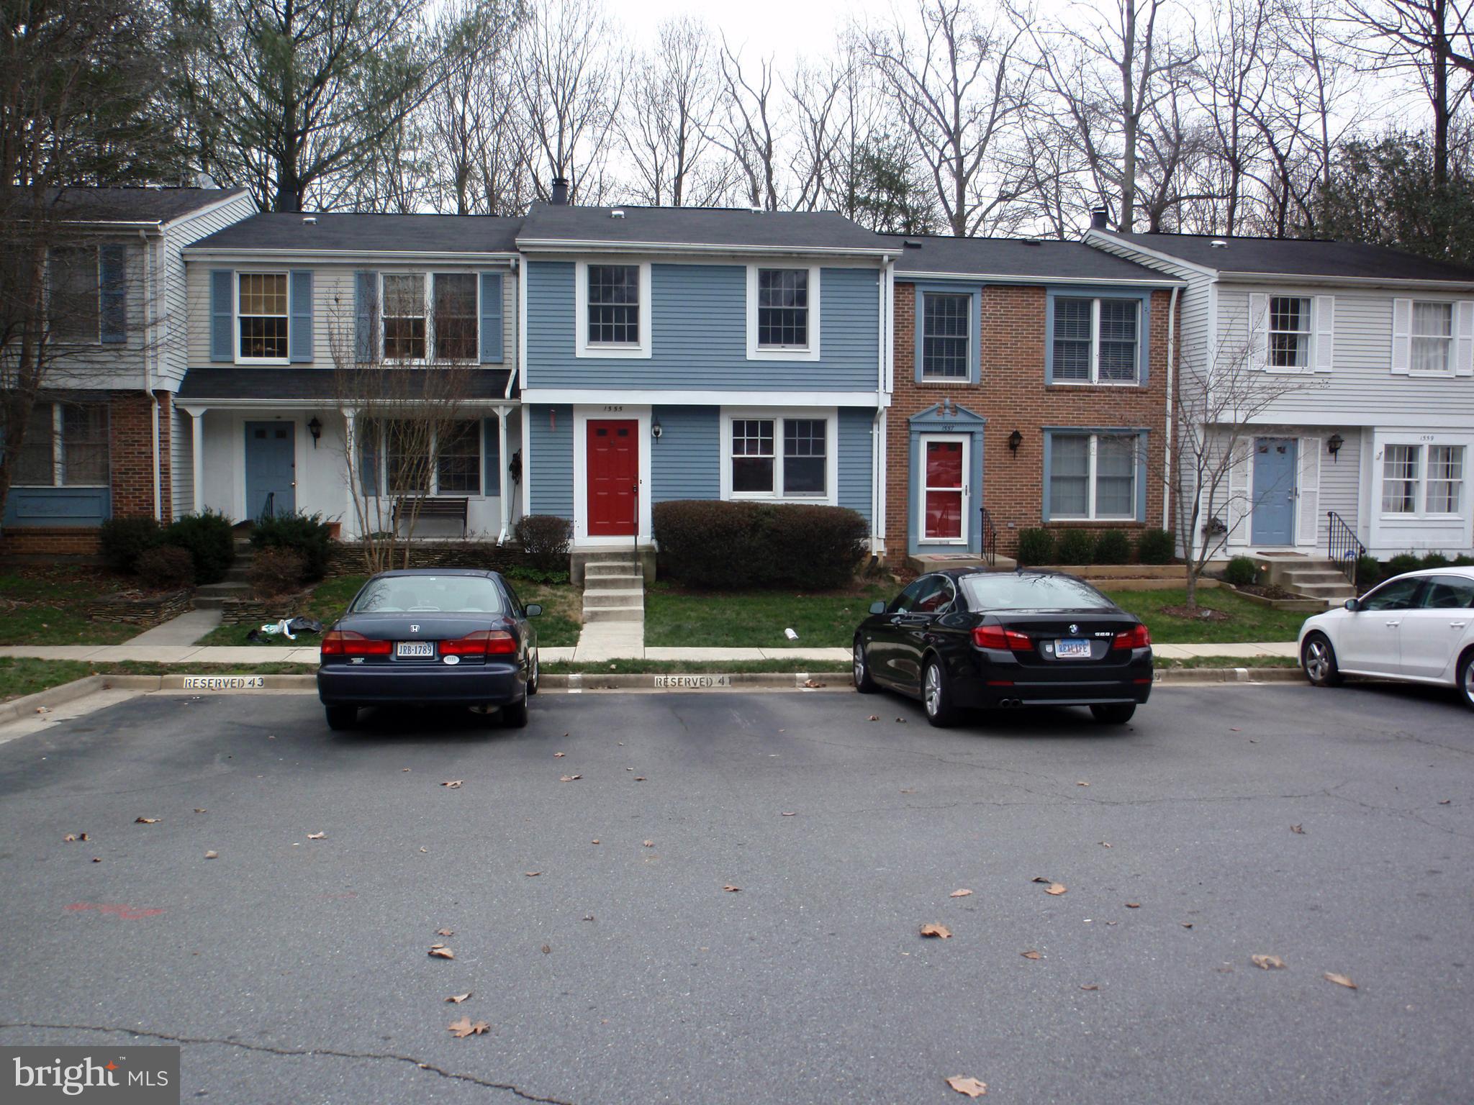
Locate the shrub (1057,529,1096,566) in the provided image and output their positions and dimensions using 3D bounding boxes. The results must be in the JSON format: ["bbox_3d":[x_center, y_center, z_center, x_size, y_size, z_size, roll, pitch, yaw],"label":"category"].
[{"bbox_3d":[6.229,-0.095,21.900,0.680,0.650,0.660,0,4,-5],"label":"shrub"}]

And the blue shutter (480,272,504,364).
[{"bbox_3d":[-4.307,-4.120,20.980,0.385,1.590,0.050,0,3,-6],"label":"blue shutter"}]

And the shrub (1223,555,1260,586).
[{"bbox_3d":[8.893,0.325,21.050,0.580,0.508,0.600,0,3,-6],"label":"shrub"}]

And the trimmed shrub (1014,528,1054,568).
[{"bbox_3d":[5.448,-0.090,21.850,0.705,0.728,0.720,0,3,-6],"label":"trimmed shrub"}]

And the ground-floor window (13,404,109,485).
[{"bbox_3d":[-11.286,-1.807,19.900,1.520,1.380,0.120,0,4,-5],"label":"ground-floor window"}]

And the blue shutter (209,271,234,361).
[{"bbox_3d":[-8.902,-4.093,20.620,0.390,1.590,0.050,0,4,-6],"label":"blue shutter"}]

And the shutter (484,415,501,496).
[{"bbox_3d":[-4.436,-1.748,21.800,0.370,1.430,0.050,0,4,-6],"label":"shutter"}]

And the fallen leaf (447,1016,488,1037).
[{"bbox_3d":[-0.871,1.536,3.860,0.135,0.022,0.125,0,-1,-6],"label":"fallen leaf"}]

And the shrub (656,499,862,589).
[{"bbox_3d":[0.330,-0.152,19.750,3.414,1.374,1.400,0,3,-6],"label":"shrub"}]

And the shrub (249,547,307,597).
[{"bbox_3d":[-6.735,0.279,17.500,0.800,0.720,0.780,0,4,-5],"label":"shrub"}]

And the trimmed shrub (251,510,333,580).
[{"bbox_3d":[-7.030,-0.105,18.900,1.270,1.104,1.200,0,3,-6],"label":"trimmed shrub"}]

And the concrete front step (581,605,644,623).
[{"bbox_3d":[-1.786,0.897,17.200,0.885,0.180,0.380,0,4,-5],"label":"concrete front step"}]

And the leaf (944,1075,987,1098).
[{"bbox_3d":[0.669,1.560,3.480,0.118,0.025,0.090,0,2,-14],"label":"leaf"}]

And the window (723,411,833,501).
[{"bbox_3d":[0.718,-1.650,20.660,1.883,1.552,0.120,0,3,-6],"label":"window"}]

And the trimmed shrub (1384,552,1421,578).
[{"bbox_3d":[11.786,0.255,21.100,0.600,0.488,0.620,0,3,-6],"label":"trimmed shrub"}]

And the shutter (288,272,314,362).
[{"bbox_3d":[-7.552,-4.089,20.660,0.375,1.580,0.050,0,3,-6],"label":"shutter"}]

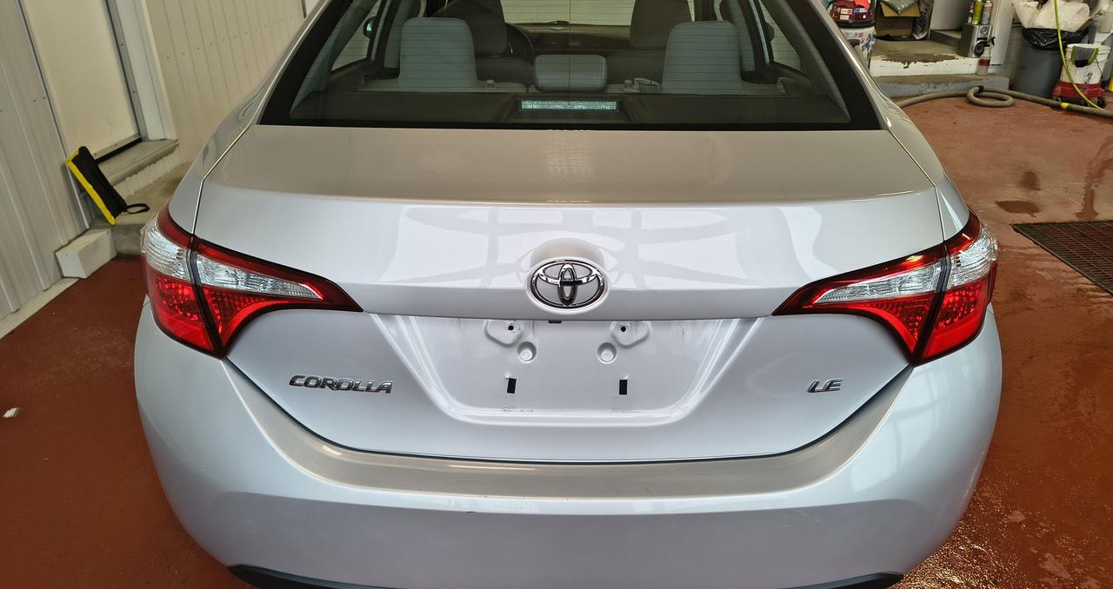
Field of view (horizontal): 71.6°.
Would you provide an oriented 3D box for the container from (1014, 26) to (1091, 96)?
[{"bbox_3d":[4.267,-2.030,6.682,0.490,0.570,0.490,-1,25,0],"label":"container"}]

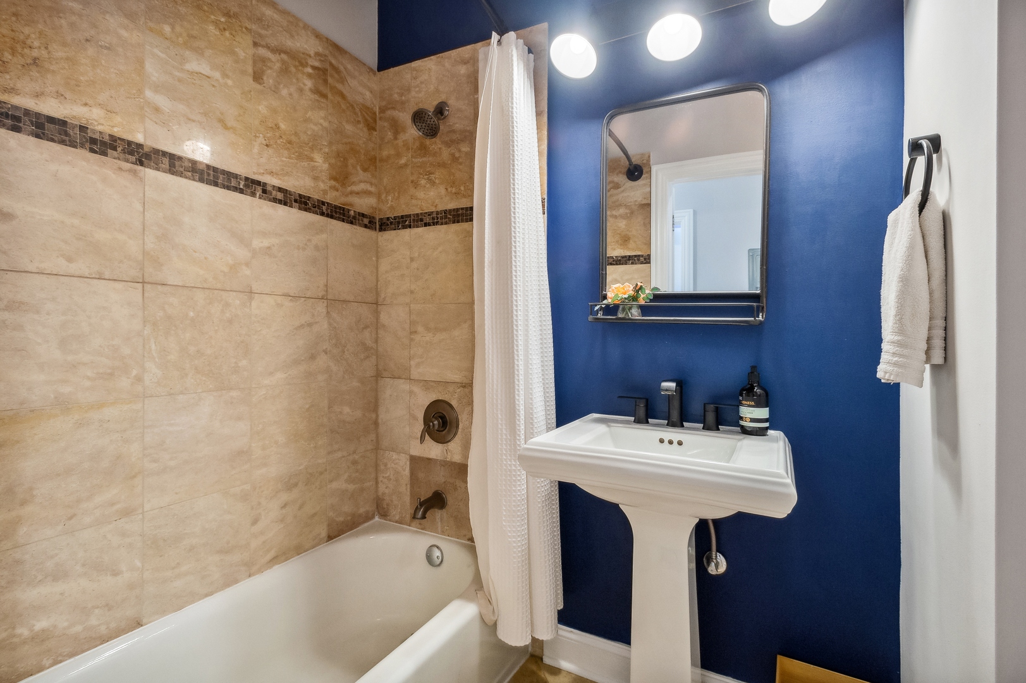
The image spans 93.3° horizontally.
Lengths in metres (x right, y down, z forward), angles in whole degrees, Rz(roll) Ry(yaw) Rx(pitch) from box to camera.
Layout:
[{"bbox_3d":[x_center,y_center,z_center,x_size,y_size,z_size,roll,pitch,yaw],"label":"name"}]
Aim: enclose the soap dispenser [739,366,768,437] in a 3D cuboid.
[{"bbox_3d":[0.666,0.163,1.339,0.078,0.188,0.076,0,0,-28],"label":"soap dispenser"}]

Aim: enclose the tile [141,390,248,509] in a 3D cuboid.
[{"bbox_3d":[-0.920,0.302,1.426,0.014,0.303,0.300,1,0,28],"label":"tile"}]

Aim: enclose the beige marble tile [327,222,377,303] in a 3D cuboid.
[{"bbox_3d":[-0.642,-0.308,1.945,0.014,0.303,0.260,1,0,28],"label":"beige marble tile"}]

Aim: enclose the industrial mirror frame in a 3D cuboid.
[{"bbox_3d":[0.493,-0.409,1.464,0.495,0.700,0.115,1,0,27],"label":"industrial mirror frame"}]

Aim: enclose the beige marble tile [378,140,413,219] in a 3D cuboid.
[{"bbox_3d":[-0.490,-0.674,2.022,0.174,0.302,0.014,1,0,28],"label":"beige marble tile"}]

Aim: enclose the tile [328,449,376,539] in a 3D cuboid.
[{"bbox_3d":[-0.654,0.612,1.961,0.011,0.297,0.259,1,0,28],"label":"tile"}]

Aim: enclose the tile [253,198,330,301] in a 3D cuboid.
[{"bbox_3d":[-0.776,-0.310,1.696,0.010,0.304,0.302,1,1,28],"label":"tile"}]

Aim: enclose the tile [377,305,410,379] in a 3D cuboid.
[{"bbox_3d":[-0.499,-0.002,2.035,0.175,0.306,0.011,1,0,27],"label":"tile"}]

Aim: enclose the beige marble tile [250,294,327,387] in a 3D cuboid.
[{"bbox_3d":[-0.776,-0.003,1.695,0.014,0.302,0.302,1,0,28],"label":"beige marble tile"}]

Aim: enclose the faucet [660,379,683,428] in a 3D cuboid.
[{"bbox_3d":[0.457,0.176,1.375,0.050,0.140,0.155,1,0,28],"label":"faucet"}]

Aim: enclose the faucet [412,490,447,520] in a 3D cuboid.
[{"bbox_3d":[-0.322,0.625,1.848,0.074,0.084,0.152,1,1,28],"label":"faucet"}]

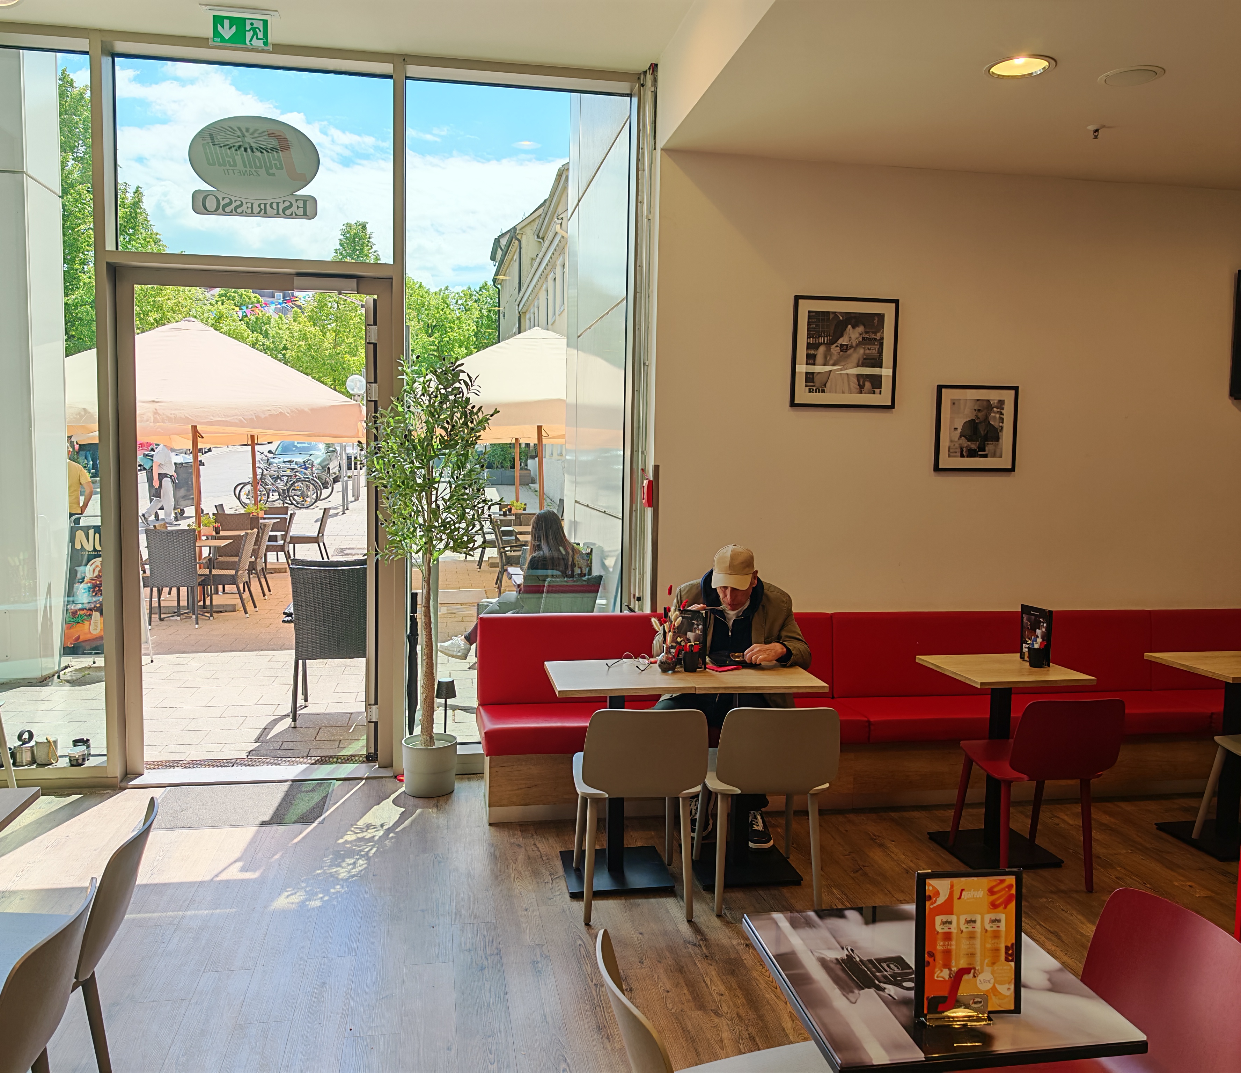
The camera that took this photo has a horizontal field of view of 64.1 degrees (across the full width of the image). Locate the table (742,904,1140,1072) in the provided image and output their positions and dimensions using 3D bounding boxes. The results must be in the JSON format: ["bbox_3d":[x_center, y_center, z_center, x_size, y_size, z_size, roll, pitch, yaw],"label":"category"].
[{"bbox_3d":[0.489,1.081,1.651,0.466,0.746,0.458,0,5,-9],"label":"table"}]

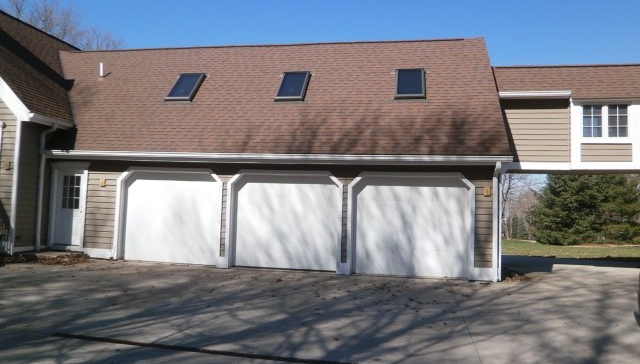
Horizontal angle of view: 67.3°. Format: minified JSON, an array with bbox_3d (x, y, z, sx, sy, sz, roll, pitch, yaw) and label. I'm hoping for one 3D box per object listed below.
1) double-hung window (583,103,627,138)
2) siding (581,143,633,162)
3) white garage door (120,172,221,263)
[{"bbox_3d":[7.780,-1.650,13.098,1.182,0.923,0.100,1,-3,11],"label":"double-hung window"},{"bbox_3d":[7.783,-0.794,13.053,1.274,0.514,0.060,1,-3,11],"label":"siding"},{"bbox_3d":[-3.967,0.942,12.782,2.780,2.420,0.100,1,-3,11],"label":"white garage door"}]

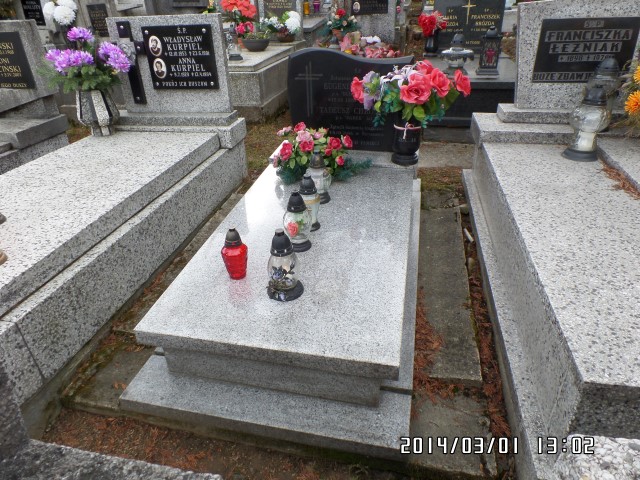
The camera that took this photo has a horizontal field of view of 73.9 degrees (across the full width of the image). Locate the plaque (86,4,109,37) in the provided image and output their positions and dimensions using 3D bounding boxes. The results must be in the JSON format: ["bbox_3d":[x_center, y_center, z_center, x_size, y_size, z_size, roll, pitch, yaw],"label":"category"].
[{"bbox_3d":[-2.939,-2.942,5.690,0.280,0.430,0.080,5,33,11],"label":"plaque"}]

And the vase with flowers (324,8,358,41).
[{"bbox_3d":[0.255,-2.555,5.040,0.400,0.360,0.340,5,33,11],"label":"vase with flowers"}]

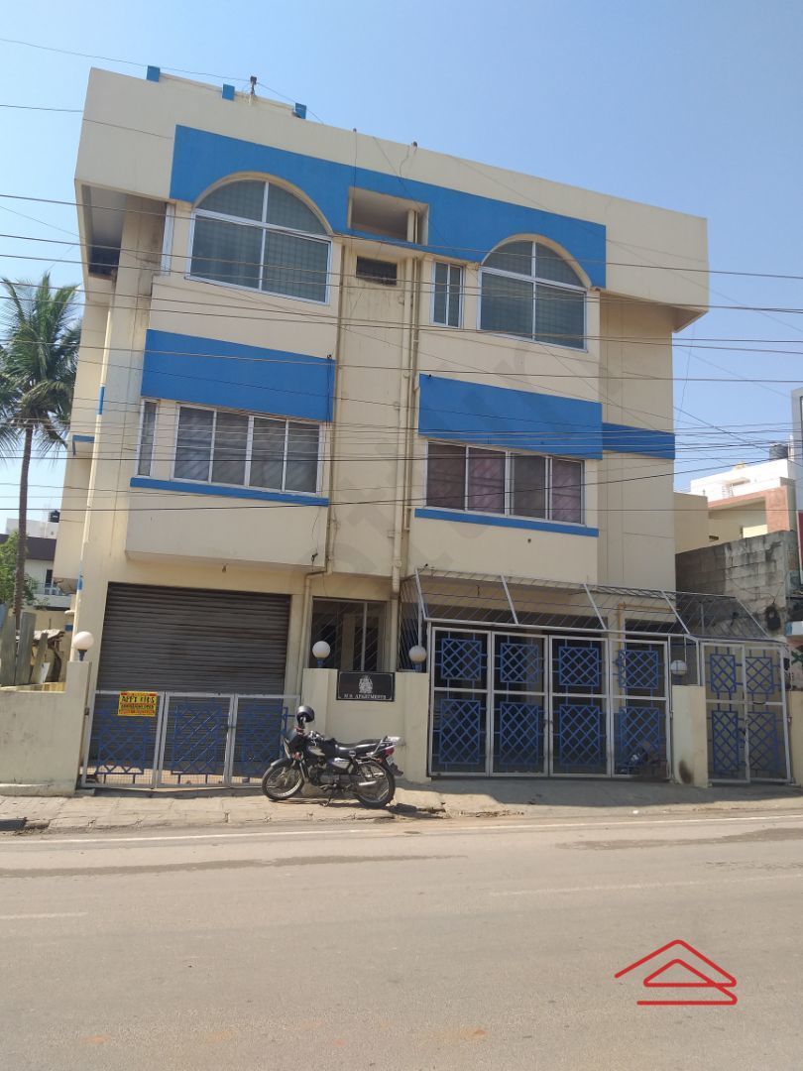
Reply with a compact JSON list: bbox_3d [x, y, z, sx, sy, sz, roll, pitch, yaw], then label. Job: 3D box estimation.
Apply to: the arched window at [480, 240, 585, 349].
[{"bbox_3d":[2.461,-4.512,14.795,2.206,1.968,0.150,6,-10,-17],"label":"arched window"}]

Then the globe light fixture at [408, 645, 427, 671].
[{"bbox_3d":[0.252,1.901,12.392,0.265,0.390,0.265,3,-10,0],"label":"globe light fixture"}]

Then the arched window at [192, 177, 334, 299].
[{"bbox_3d":[-2.250,-4.958,13.361,2.394,2.006,0.150,6,-10,-17],"label":"arched window"}]

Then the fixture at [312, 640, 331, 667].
[{"bbox_3d":[-1.186,1.771,11.953,0.265,0.390,0.265,6,-10,-17],"label":"fixture"}]

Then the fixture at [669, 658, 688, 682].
[{"bbox_3d":[4.749,2.340,13.760,0.265,0.390,0.265,6,-10,-17],"label":"fixture"}]

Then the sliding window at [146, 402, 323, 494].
[{"bbox_3d":[-2.328,-1.255,11.910,2.250,1.146,0.150,5,-10,-17],"label":"sliding window"}]

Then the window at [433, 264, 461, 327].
[{"bbox_3d":[0.759,-3.987,13.323,0.504,1.113,0.120,5,-10,-17],"label":"window"}]

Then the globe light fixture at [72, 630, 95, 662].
[{"bbox_3d":[-4.346,1.519,10.983,0.265,0.400,0.265,6,-10,-17],"label":"globe light fixture"}]

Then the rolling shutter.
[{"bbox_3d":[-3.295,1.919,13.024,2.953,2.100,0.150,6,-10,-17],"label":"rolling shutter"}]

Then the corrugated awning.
[{"bbox_3d":[3.365,1.262,13.847,6.478,0.889,0.900,6,-10,-17],"label":"corrugated awning"}]

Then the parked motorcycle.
[{"bbox_3d":[-0.889,2.892,10.483,1.950,1.160,0.720,0,-10,17],"label":"parked motorcycle"}]

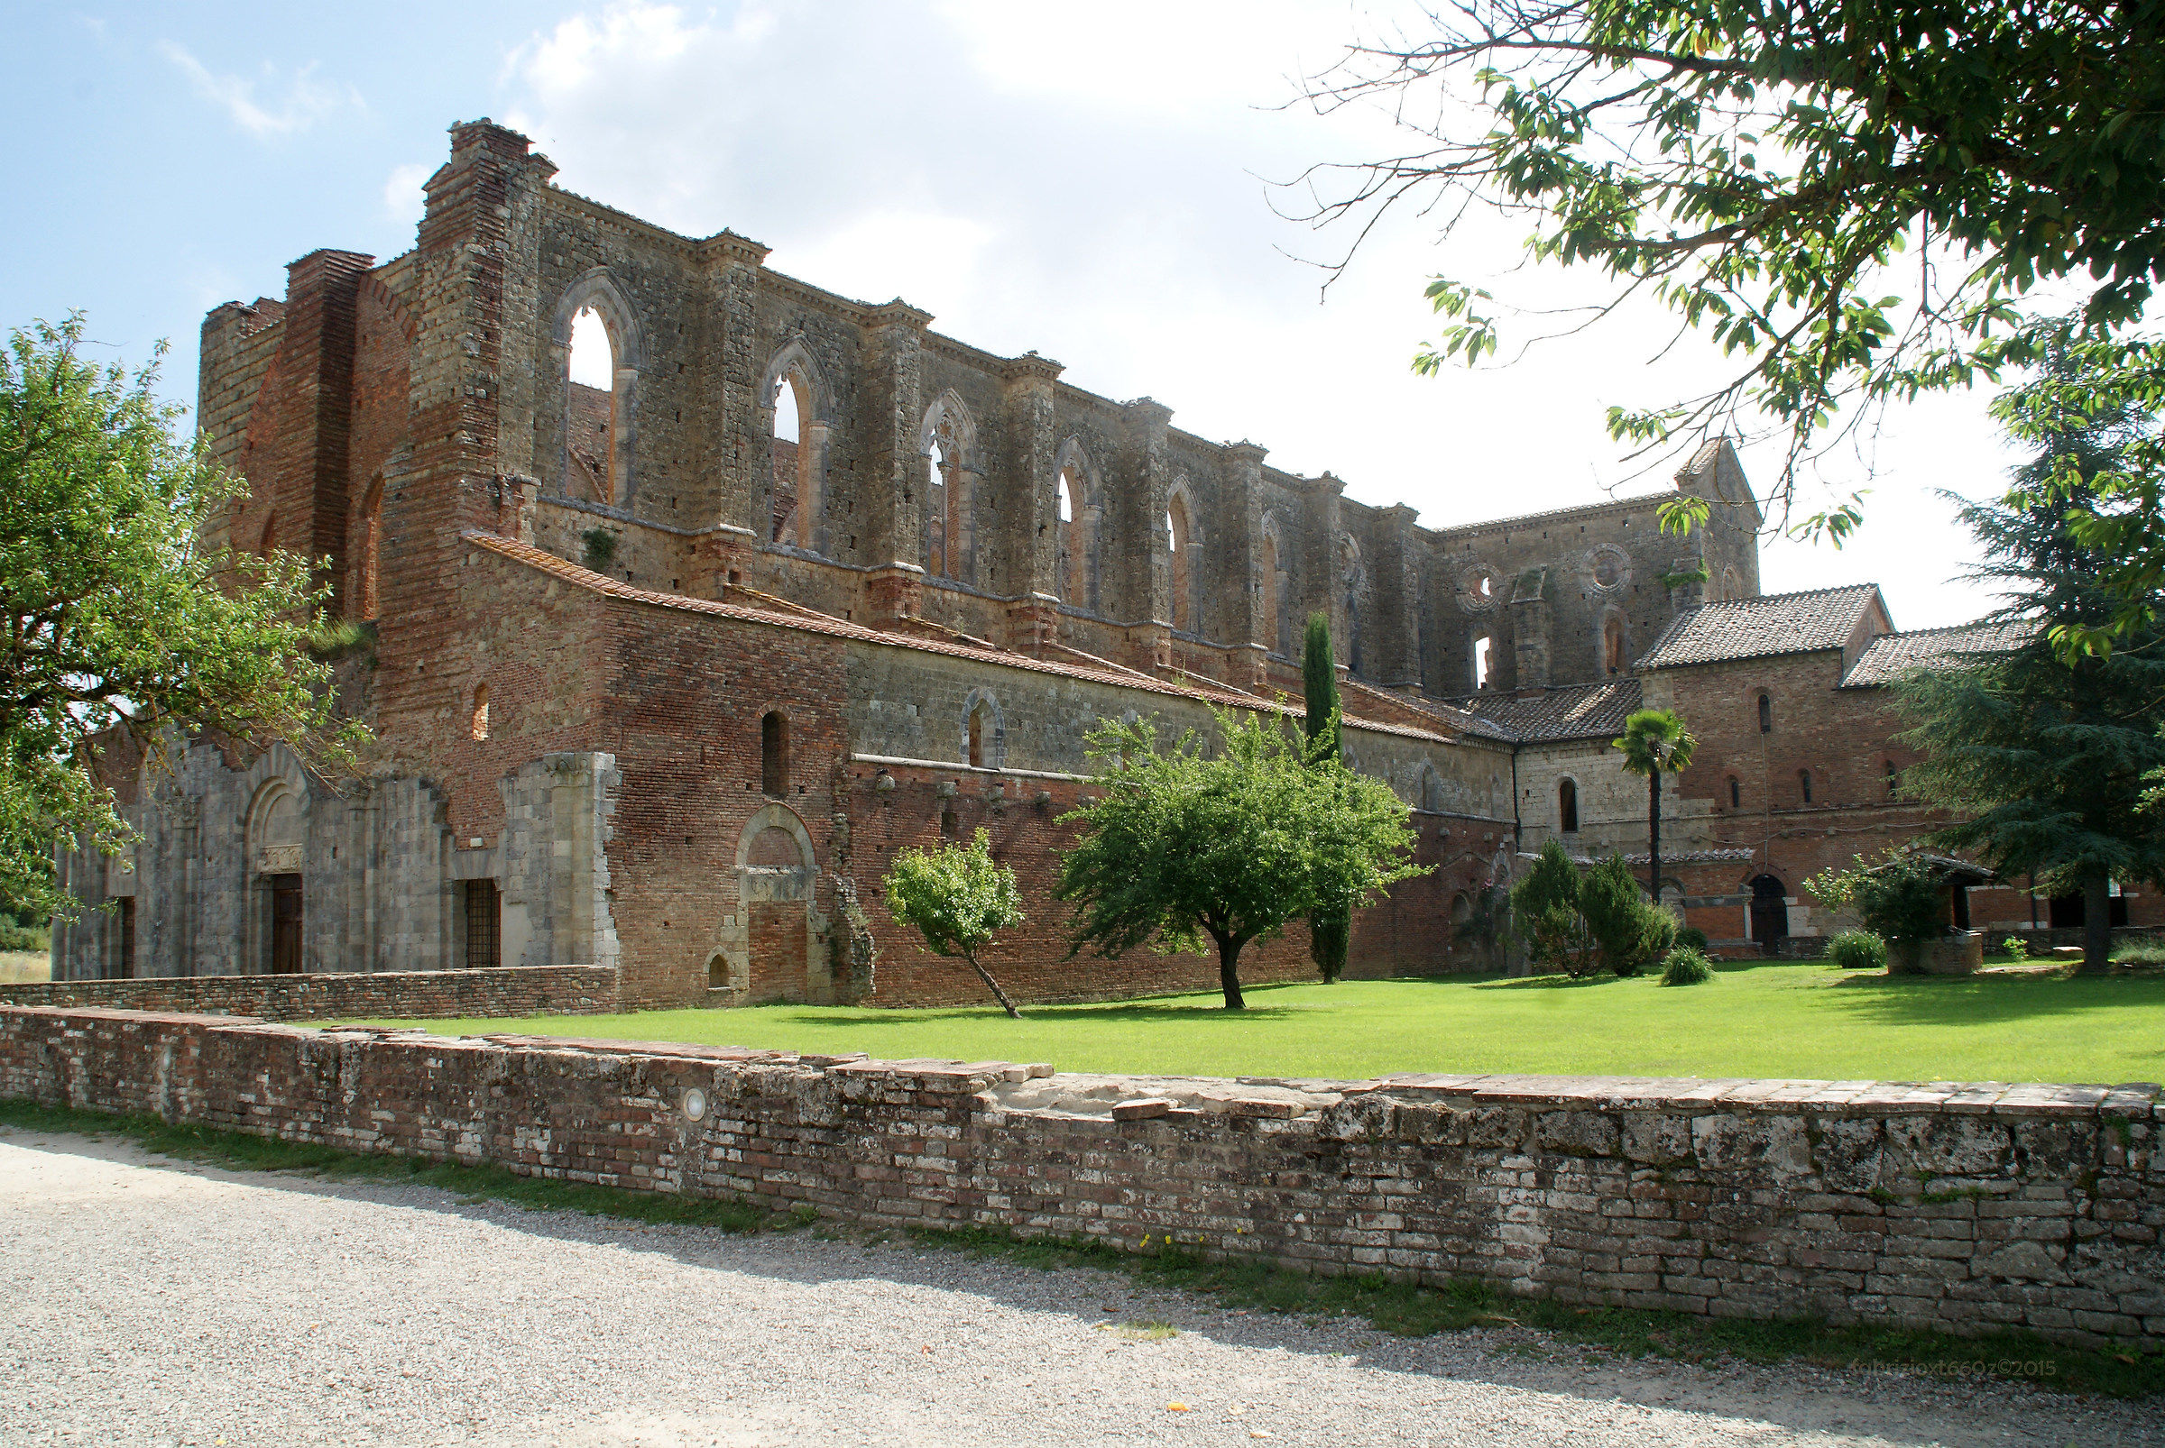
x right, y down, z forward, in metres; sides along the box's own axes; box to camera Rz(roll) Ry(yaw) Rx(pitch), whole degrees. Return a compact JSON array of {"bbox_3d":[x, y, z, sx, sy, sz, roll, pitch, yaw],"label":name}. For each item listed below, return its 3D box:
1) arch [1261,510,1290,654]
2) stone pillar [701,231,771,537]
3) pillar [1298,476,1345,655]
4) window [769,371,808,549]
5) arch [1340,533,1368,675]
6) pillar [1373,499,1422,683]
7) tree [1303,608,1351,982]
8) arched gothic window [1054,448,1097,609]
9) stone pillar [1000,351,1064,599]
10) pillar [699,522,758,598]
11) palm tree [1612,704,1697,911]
[{"bbox_3d":[6.445,-4.915,56.988,0.763,5.259,2.126,-6,-9,39],"label":"arch"},{"bbox_3d":[-8.196,-7.798,37.882,1.117,6.921,1.433,-6,-9,39],"label":"stone pillar"},{"bbox_3d":[8.769,-5.422,58.263,1.188,6.750,1.269,-6,-9,39],"label":"pillar"},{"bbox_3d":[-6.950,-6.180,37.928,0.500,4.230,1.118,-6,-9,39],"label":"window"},{"bbox_3d":[9.837,-4.458,61.124,0.763,5.505,2.126,-6,-9,39],"label":"arch"},{"bbox_3d":[12.290,-4.958,62.858,1.117,6.921,1.433,-6,-9,39],"label":"pillar"},{"bbox_3d":[6.785,1.971,45.126,1.139,10.374,1.139,-1,-7,0],"label":"tree"},{"bbox_3d":[-0.247,-5.799,48.204,0.486,4.968,1.890,-6,-9,39],"label":"arched gothic window"},{"bbox_3d":[-1.423,-6.879,45.756,1.188,6.750,1.269,-6,-9,39],"label":"stone pillar"},{"bbox_3d":[-8.207,-3.713,37.424,0.981,1.591,1.155,-6,-9,39],"label":"pillar"},{"bbox_3d":[16.154,3.248,45.797,2.158,7.354,2.350,-3,-8,19],"label":"palm tree"}]

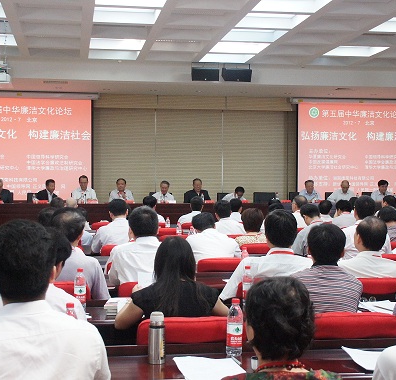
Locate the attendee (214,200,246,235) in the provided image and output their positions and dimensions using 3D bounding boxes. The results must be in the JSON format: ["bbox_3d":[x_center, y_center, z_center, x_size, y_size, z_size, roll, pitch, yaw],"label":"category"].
[{"bbox_3d":[0.282,0.726,8.050,0.500,1.230,0.760,0,1,-10],"label":"attendee"}]

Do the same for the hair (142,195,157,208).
[{"bbox_3d":[-0.672,0.172,10.000,0.190,0.210,0.220,0,1,8],"label":"hair"}]

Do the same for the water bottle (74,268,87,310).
[{"bbox_3d":[-0.653,0.556,3.970,0.065,0.233,0.065,0,1,-10],"label":"water bottle"}]

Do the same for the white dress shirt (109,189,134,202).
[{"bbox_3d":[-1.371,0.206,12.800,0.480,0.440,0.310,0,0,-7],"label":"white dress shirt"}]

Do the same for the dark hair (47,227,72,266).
[{"bbox_3d":[-0.667,0.259,3.250,0.185,0.200,0.210,0,0,18],"label":"dark hair"}]

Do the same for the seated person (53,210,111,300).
[{"bbox_3d":[-0.801,0.743,4.520,0.520,1.250,0.780,0,1,-5],"label":"seated person"}]

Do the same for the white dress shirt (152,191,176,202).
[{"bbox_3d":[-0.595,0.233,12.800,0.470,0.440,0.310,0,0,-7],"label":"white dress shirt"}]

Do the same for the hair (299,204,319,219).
[{"bbox_3d":[1.207,0.233,7.800,0.190,0.180,0.210,0,0,-30],"label":"hair"}]

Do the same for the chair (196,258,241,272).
[{"bbox_3d":[0.205,0.927,5.500,0.530,0.850,0.580,0,1,-10],"label":"chair"}]

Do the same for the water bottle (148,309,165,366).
[{"bbox_3d":[-0.158,0.571,2.760,0.066,0.199,0.066,0,0,-9],"label":"water bottle"}]

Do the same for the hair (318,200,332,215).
[{"bbox_3d":[1.718,0.235,9.600,0.180,0.200,0.200,0,0,-6],"label":"hair"}]

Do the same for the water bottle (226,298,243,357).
[{"bbox_3d":[0.153,0.568,2.940,0.065,0.233,0.065,2,1,-10],"label":"water bottle"}]

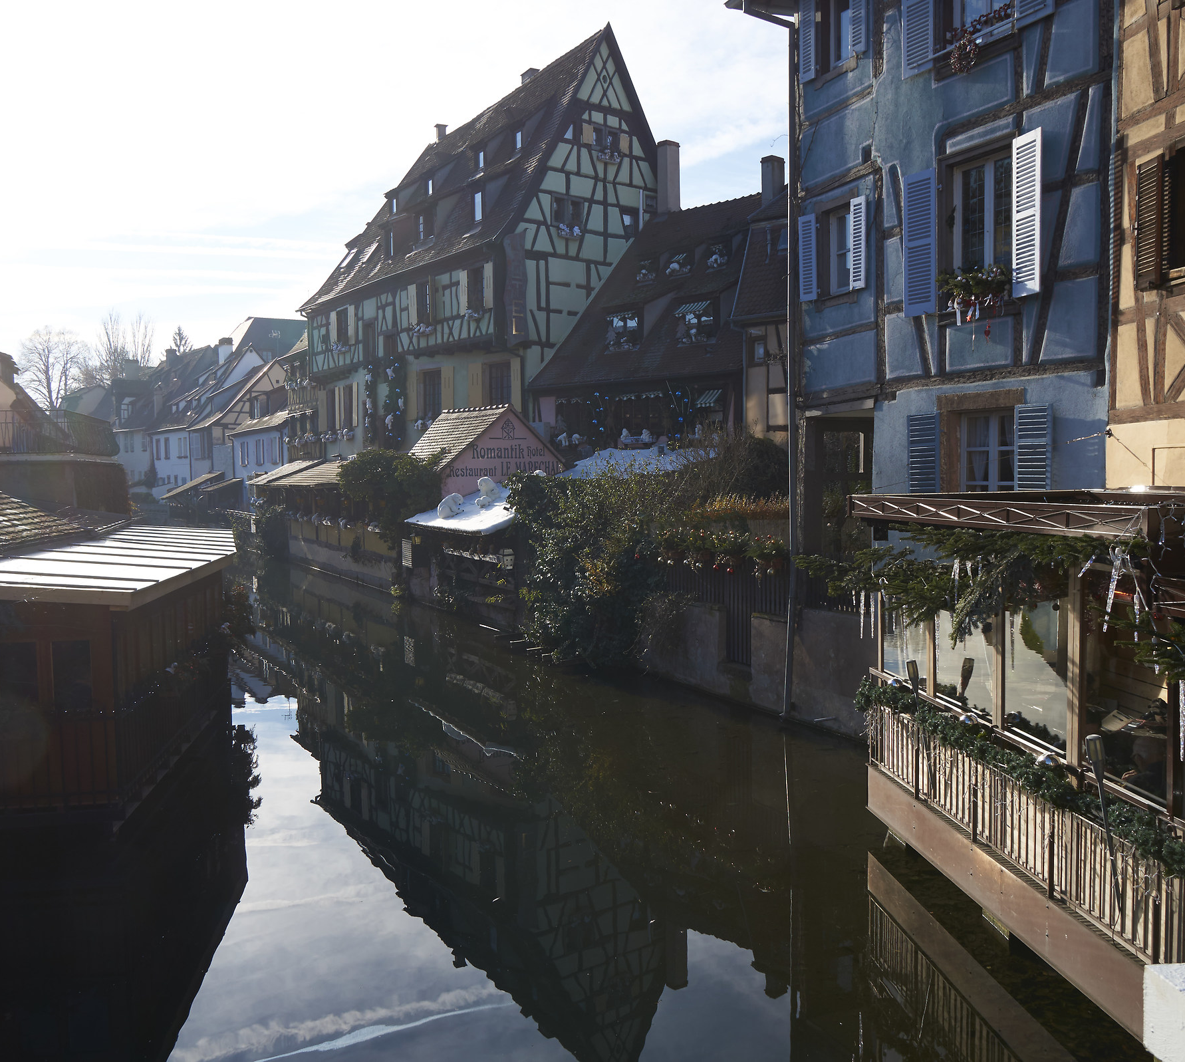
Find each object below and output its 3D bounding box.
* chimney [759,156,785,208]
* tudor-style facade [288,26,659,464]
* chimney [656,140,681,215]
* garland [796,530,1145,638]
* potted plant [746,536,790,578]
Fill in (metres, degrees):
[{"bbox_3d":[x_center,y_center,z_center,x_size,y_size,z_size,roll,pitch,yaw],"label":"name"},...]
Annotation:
[{"bbox_3d":[5.919,-11.437,35.076,0.553,1.618,0.553,-4,4,-39],"label":"chimney"},{"bbox_3d":[-4.495,-9.059,45.013,9.875,18.644,16.788,-4,4,-39],"label":"tudor-style facade"},{"bbox_3d":[2.818,-12.982,39.490,0.600,2.656,0.600,-4,4,-39],"label":"chimney"},{"bbox_3d":[2.896,0.406,9.185,0.612,0.889,5.302,-1,3,-6],"label":"garland"},{"bbox_3d":[2.862,0.416,17.309,0.494,0.652,0.592,-2,4,-23],"label":"potted plant"}]

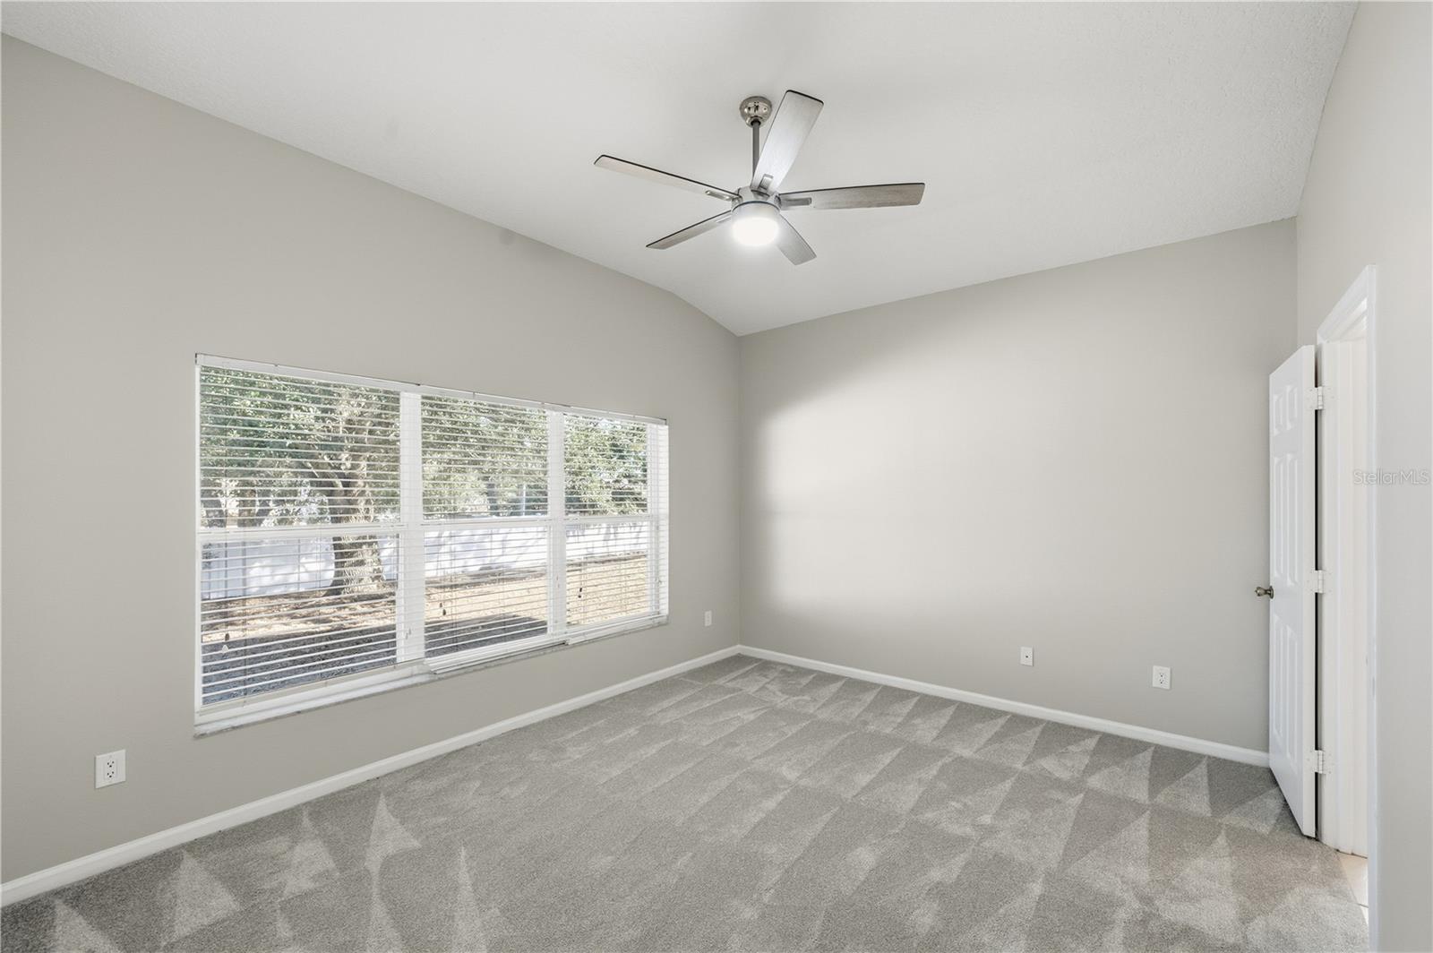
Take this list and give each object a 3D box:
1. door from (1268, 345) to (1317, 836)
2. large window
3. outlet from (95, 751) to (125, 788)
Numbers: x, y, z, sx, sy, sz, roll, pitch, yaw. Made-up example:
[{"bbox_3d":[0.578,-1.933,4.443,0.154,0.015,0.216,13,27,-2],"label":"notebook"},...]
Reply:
[{"bbox_3d":[2.678,0.483,2.597,0.042,2.040,0.710,0,-1,37],"label":"door"},{"bbox_3d":[-1.313,0.320,3.375,0.100,1.590,2.740,-1,-1,41],"label":"large window"},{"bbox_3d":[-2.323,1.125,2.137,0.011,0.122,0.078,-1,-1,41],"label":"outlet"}]

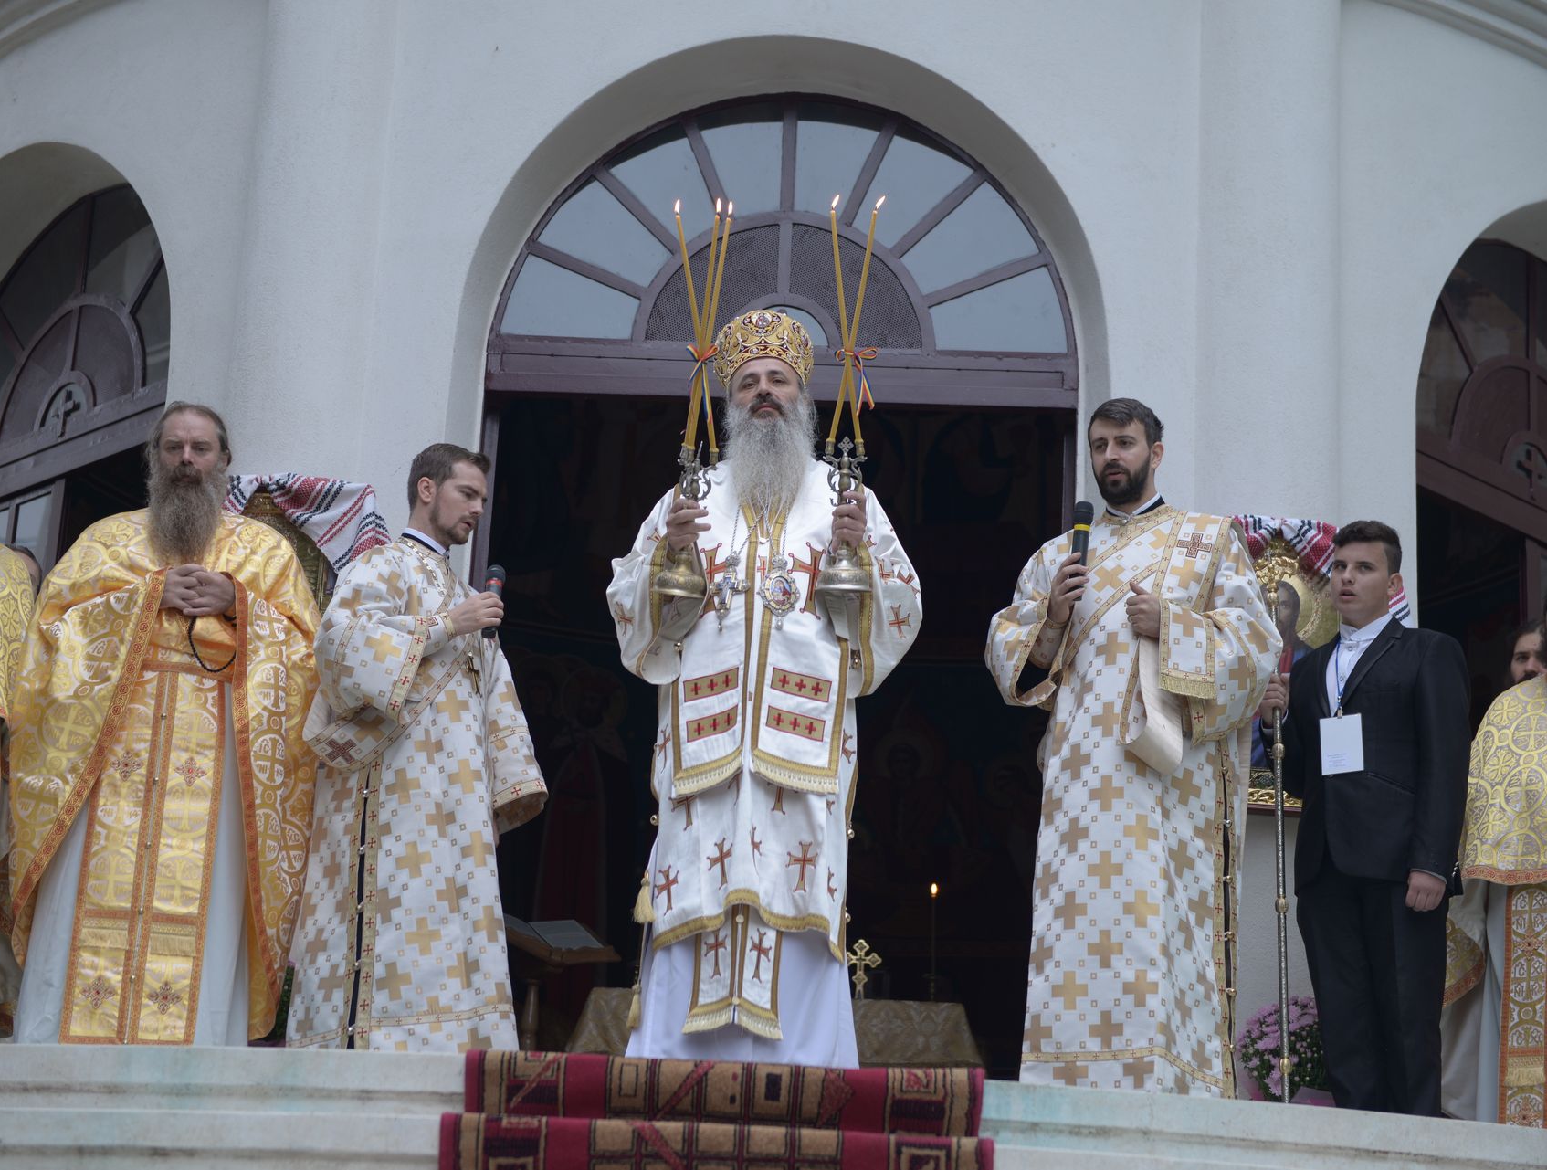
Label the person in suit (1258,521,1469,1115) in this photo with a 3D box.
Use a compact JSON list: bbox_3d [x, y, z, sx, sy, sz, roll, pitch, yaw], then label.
[{"bbox_3d":[1.601,0.619,8.146,0.560,1.655,0.420,-9,-20,37],"label":"person in suit"}]

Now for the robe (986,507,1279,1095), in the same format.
[{"bbox_3d":[0.925,0.545,7.832,0.720,1.561,0.500,-11,-21,40],"label":"robe"}]

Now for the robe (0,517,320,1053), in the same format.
[{"bbox_3d":[-1.613,0.507,7.968,0.800,1.460,0.500,5,-16,-8],"label":"robe"}]

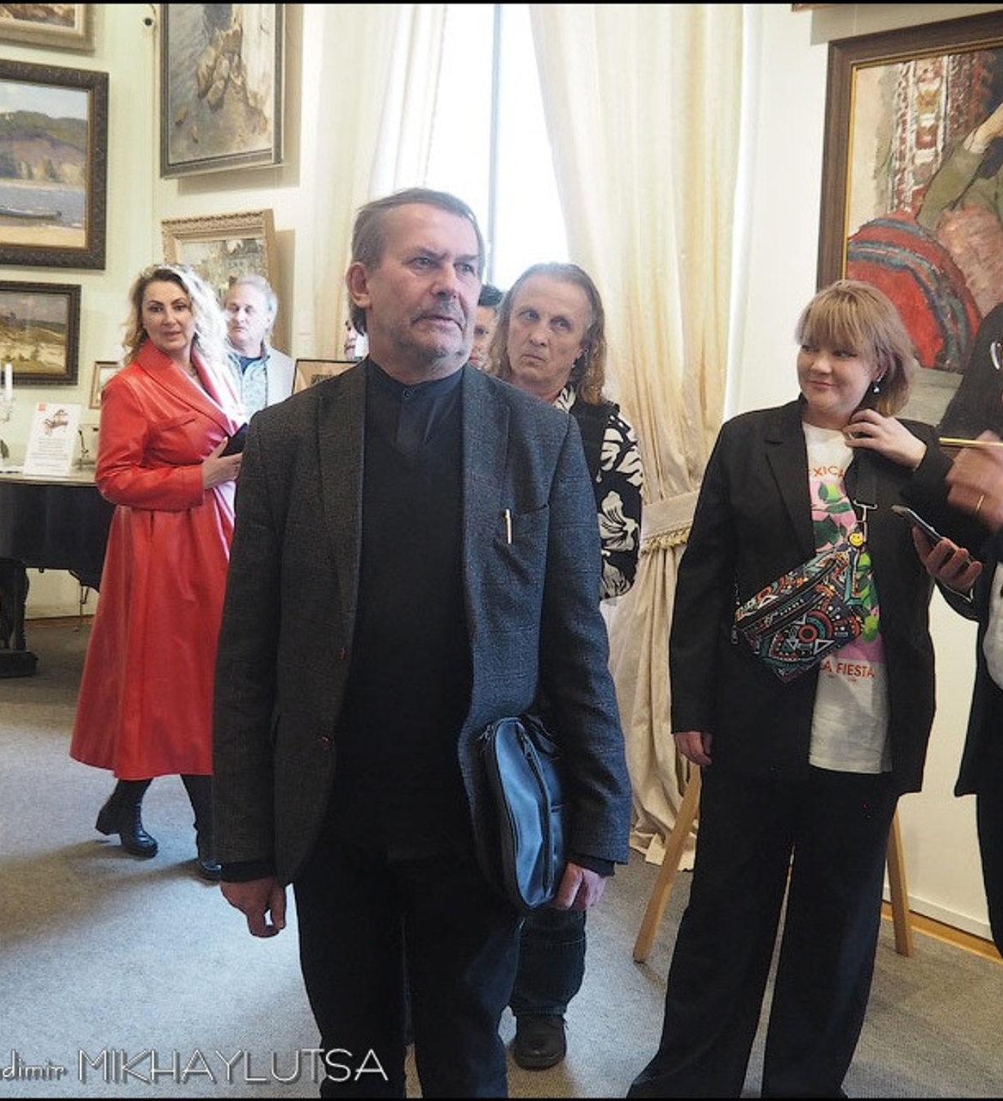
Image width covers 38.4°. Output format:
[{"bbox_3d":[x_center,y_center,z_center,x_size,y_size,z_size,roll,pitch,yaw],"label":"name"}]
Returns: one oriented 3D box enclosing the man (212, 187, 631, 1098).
[{"bbox_3d":[-0.130,0.357,2.147,0.600,1.756,0.330,1,8,-3],"label":"man"}]

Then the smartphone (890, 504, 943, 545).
[{"bbox_3d":[0.652,-0.020,2.170,0.150,0.009,0.073,41,-1,0],"label":"smartphone"}]

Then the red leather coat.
[{"bbox_3d":[-0.997,0.027,4.215,0.440,1.277,0.520,9,10,42],"label":"red leather coat"}]

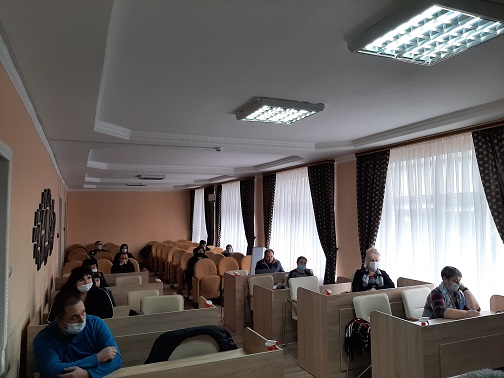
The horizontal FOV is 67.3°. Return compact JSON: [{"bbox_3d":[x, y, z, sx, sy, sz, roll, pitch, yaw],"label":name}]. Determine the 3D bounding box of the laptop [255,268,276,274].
[{"bbox_3d":[0.238,1.501,6.679,0.370,0.220,0.290,2,-4,-24],"label":"laptop"}]

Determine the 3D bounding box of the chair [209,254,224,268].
[{"bbox_3d":[-0.821,2.004,8.815,0.560,0.940,0.550,0,-4,-24],"label":"chair"}]

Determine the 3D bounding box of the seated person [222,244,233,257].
[{"bbox_3d":[-0.501,1.930,9.378,0.500,1.140,0.700,0,-4,-24],"label":"seated person"}]

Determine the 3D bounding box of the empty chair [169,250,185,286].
[{"bbox_3d":[-1.791,2.057,9.764,0.550,0.910,0.550,1,-4,-24],"label":"empty chair"}]

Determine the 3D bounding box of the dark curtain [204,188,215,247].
[{"bbox_3d":[-1.414,1.278,12.746,0.170,2.720,0.820,0,-4,-24],"label":"dark curtain"}]

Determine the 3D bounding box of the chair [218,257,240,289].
[{"bbox_3d":[-0.404,1.933,8.067,0.550,0.910,0.550,1,-4,-24],"label":"chair"}]

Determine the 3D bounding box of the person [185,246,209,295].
[{"bbox_3d":[-1.122,1.858,8.277,0.520,1.180,0.750,0,-4,-24],"label":"person"}]

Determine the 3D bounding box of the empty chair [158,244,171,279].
[{"bbox_3d":[-2.536,2.185,11.453,0.560,0.940,0.550,0,-4,-24],"label":"empty chair"}]

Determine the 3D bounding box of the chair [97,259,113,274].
[{"bbox_3d":[-3.265,2.015,8.272,0.560,0.940,0.550,0,-4,-24],"label":"chair"}]

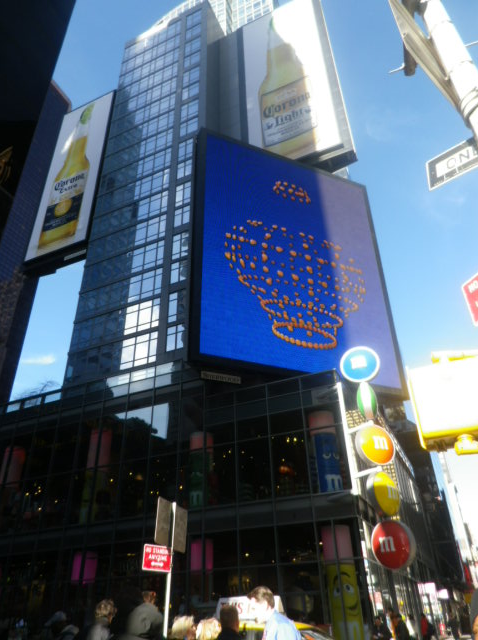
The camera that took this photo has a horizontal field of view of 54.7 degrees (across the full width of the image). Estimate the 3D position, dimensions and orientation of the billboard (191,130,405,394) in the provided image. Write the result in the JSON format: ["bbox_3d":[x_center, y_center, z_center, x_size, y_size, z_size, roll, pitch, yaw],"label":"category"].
[{"bbox_3d":[5.383,-5.791,43.605,20.593,25.576,1.100,12,-32,-22],"label":"billboard"}]

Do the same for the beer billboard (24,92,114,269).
[{"bbox_3d":[-19.240,-17.318,54.441,8.146,24.315,0.700,-13,-32,21],"label":"beer billboard"}]

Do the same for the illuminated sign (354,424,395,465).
[{"bbox_3d":[7.459,6.801,25.351,2.200,2.200,1.100,6,-30,-12],"label":"illuminated sign"}]

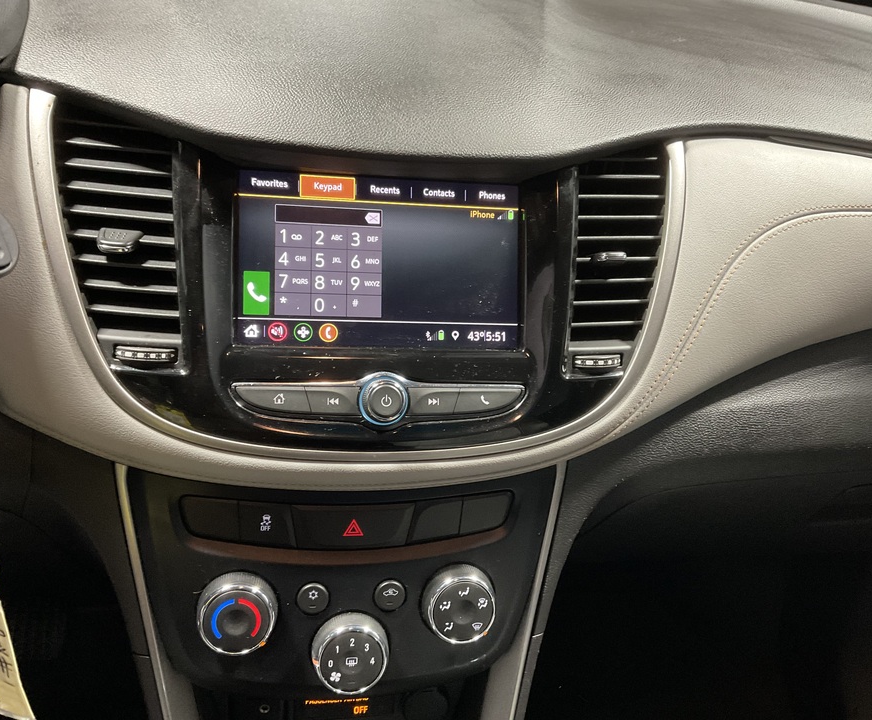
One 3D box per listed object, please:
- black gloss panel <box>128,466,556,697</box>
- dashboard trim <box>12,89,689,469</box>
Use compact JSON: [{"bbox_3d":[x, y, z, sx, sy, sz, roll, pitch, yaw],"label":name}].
[{"bbox_3d":[-0.056,0.147,0.552,0.295,0.147,0.055,1,3,-12],"label":"black gloss panel"},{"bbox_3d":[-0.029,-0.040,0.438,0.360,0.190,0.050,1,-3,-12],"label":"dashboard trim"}]

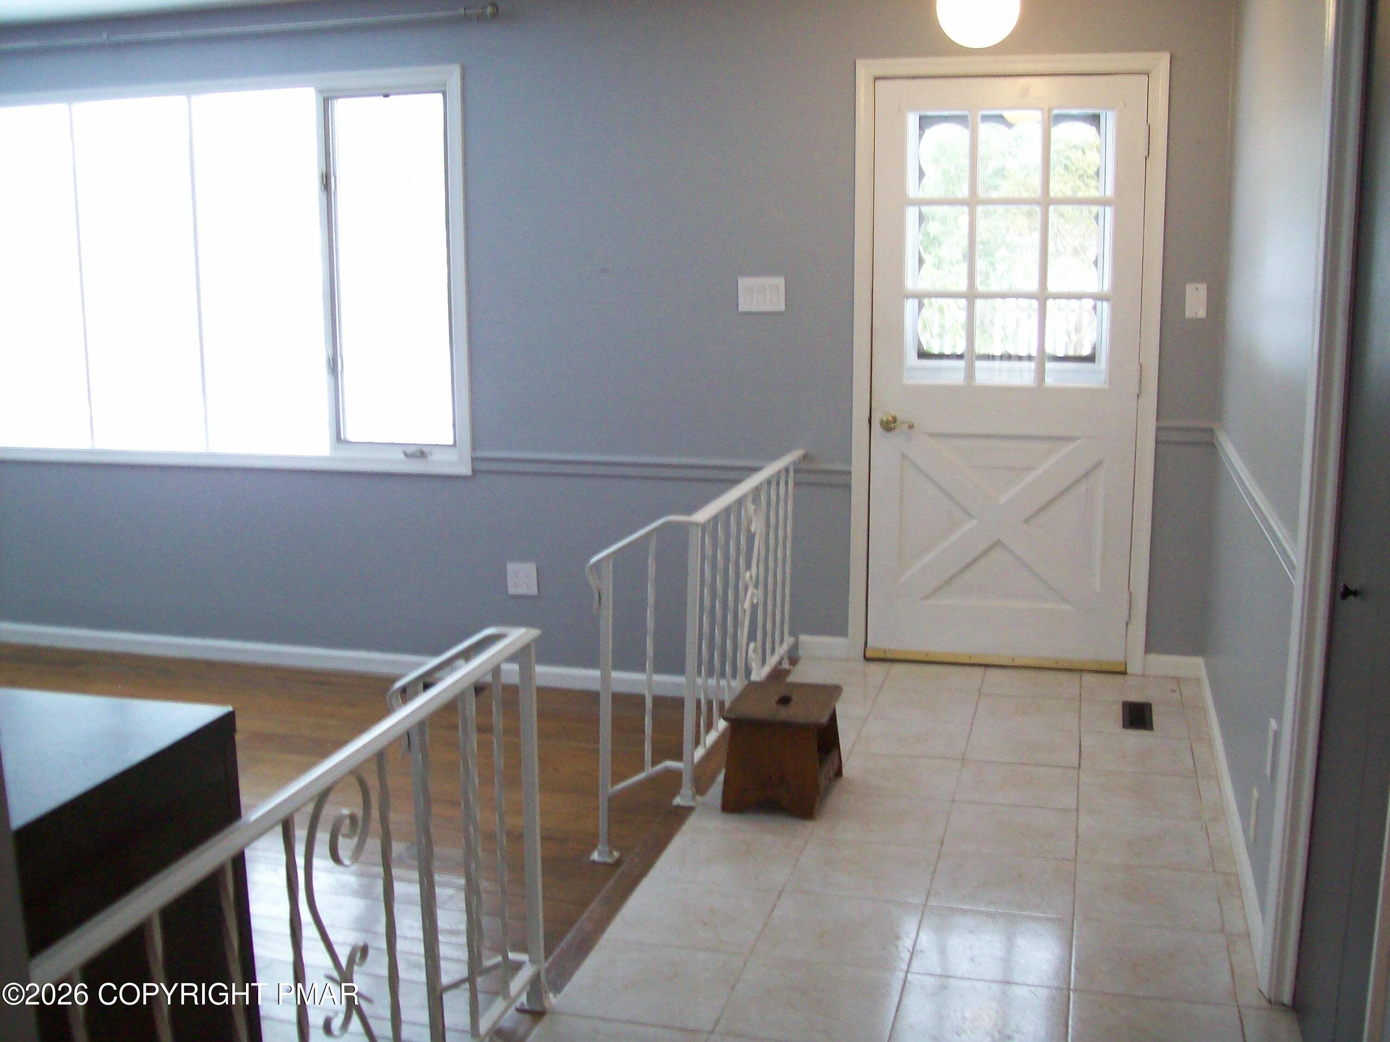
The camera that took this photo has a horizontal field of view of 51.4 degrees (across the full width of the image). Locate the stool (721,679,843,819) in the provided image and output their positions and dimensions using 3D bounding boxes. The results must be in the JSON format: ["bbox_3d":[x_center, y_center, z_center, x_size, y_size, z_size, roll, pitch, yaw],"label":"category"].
[{"bbox_3d":[0.248,0.625,3.978,0.270,0.260,0.358,2,11,15],"label":"stool"}]

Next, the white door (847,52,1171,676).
[{"bbox_3d":[1.052,-0.506,4.956,1.019,2.079,0.075,2,11,15],"label":"white door"}]

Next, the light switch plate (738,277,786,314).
[{"bbox_3d":[0.237,-0.800,5.106,0.167,0.121,0.012,2,11,15],"label":"light switch plate"}]

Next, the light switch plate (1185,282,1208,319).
[{"bbox_3d":[1.642,-0.719,4.731,0.066,0.111,0.010,2,11,15],"label":"light switch plate"}]

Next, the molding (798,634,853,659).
[{"bbox_3d":[0.470,0.465,5.288,0.185,0.088,0.015,2,11,15],"label":"molding"}]

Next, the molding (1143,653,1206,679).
[{"bbox_3d":[1.644,0.500,4.967,0.186,0.077,0.015,2,11,15],"label":"molding"}]

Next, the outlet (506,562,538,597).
[{"bbox_3d":[-0.663,0.224,5.559,0.118,0.123,0.012,2,11,15],"label":"outlet"}]

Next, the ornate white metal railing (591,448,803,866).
[{"bbox_3d":[0.043,0.333,4.599,0.311,0.989,1.495,2,11,15],"label":"ornate white metal railing"}]

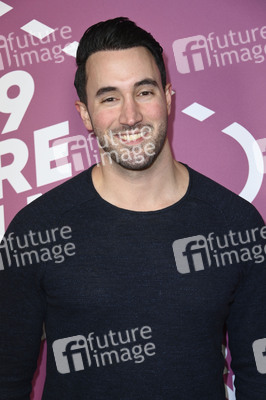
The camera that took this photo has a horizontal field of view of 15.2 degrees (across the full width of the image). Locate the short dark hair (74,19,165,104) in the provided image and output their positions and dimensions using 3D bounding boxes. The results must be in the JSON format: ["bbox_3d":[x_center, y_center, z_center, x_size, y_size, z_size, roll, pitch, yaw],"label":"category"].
[{"bbox_3d":[-0.026,-0.248,1.830,0.170,0.168,0.200,-10,3,-4],"label":"short dark hair"}]

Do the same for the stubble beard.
[{"bbox_3d":[0.003,-0.090,1.720,0.130,0.085,0.095,-10,5,-4],"label":"stubble beard"}]

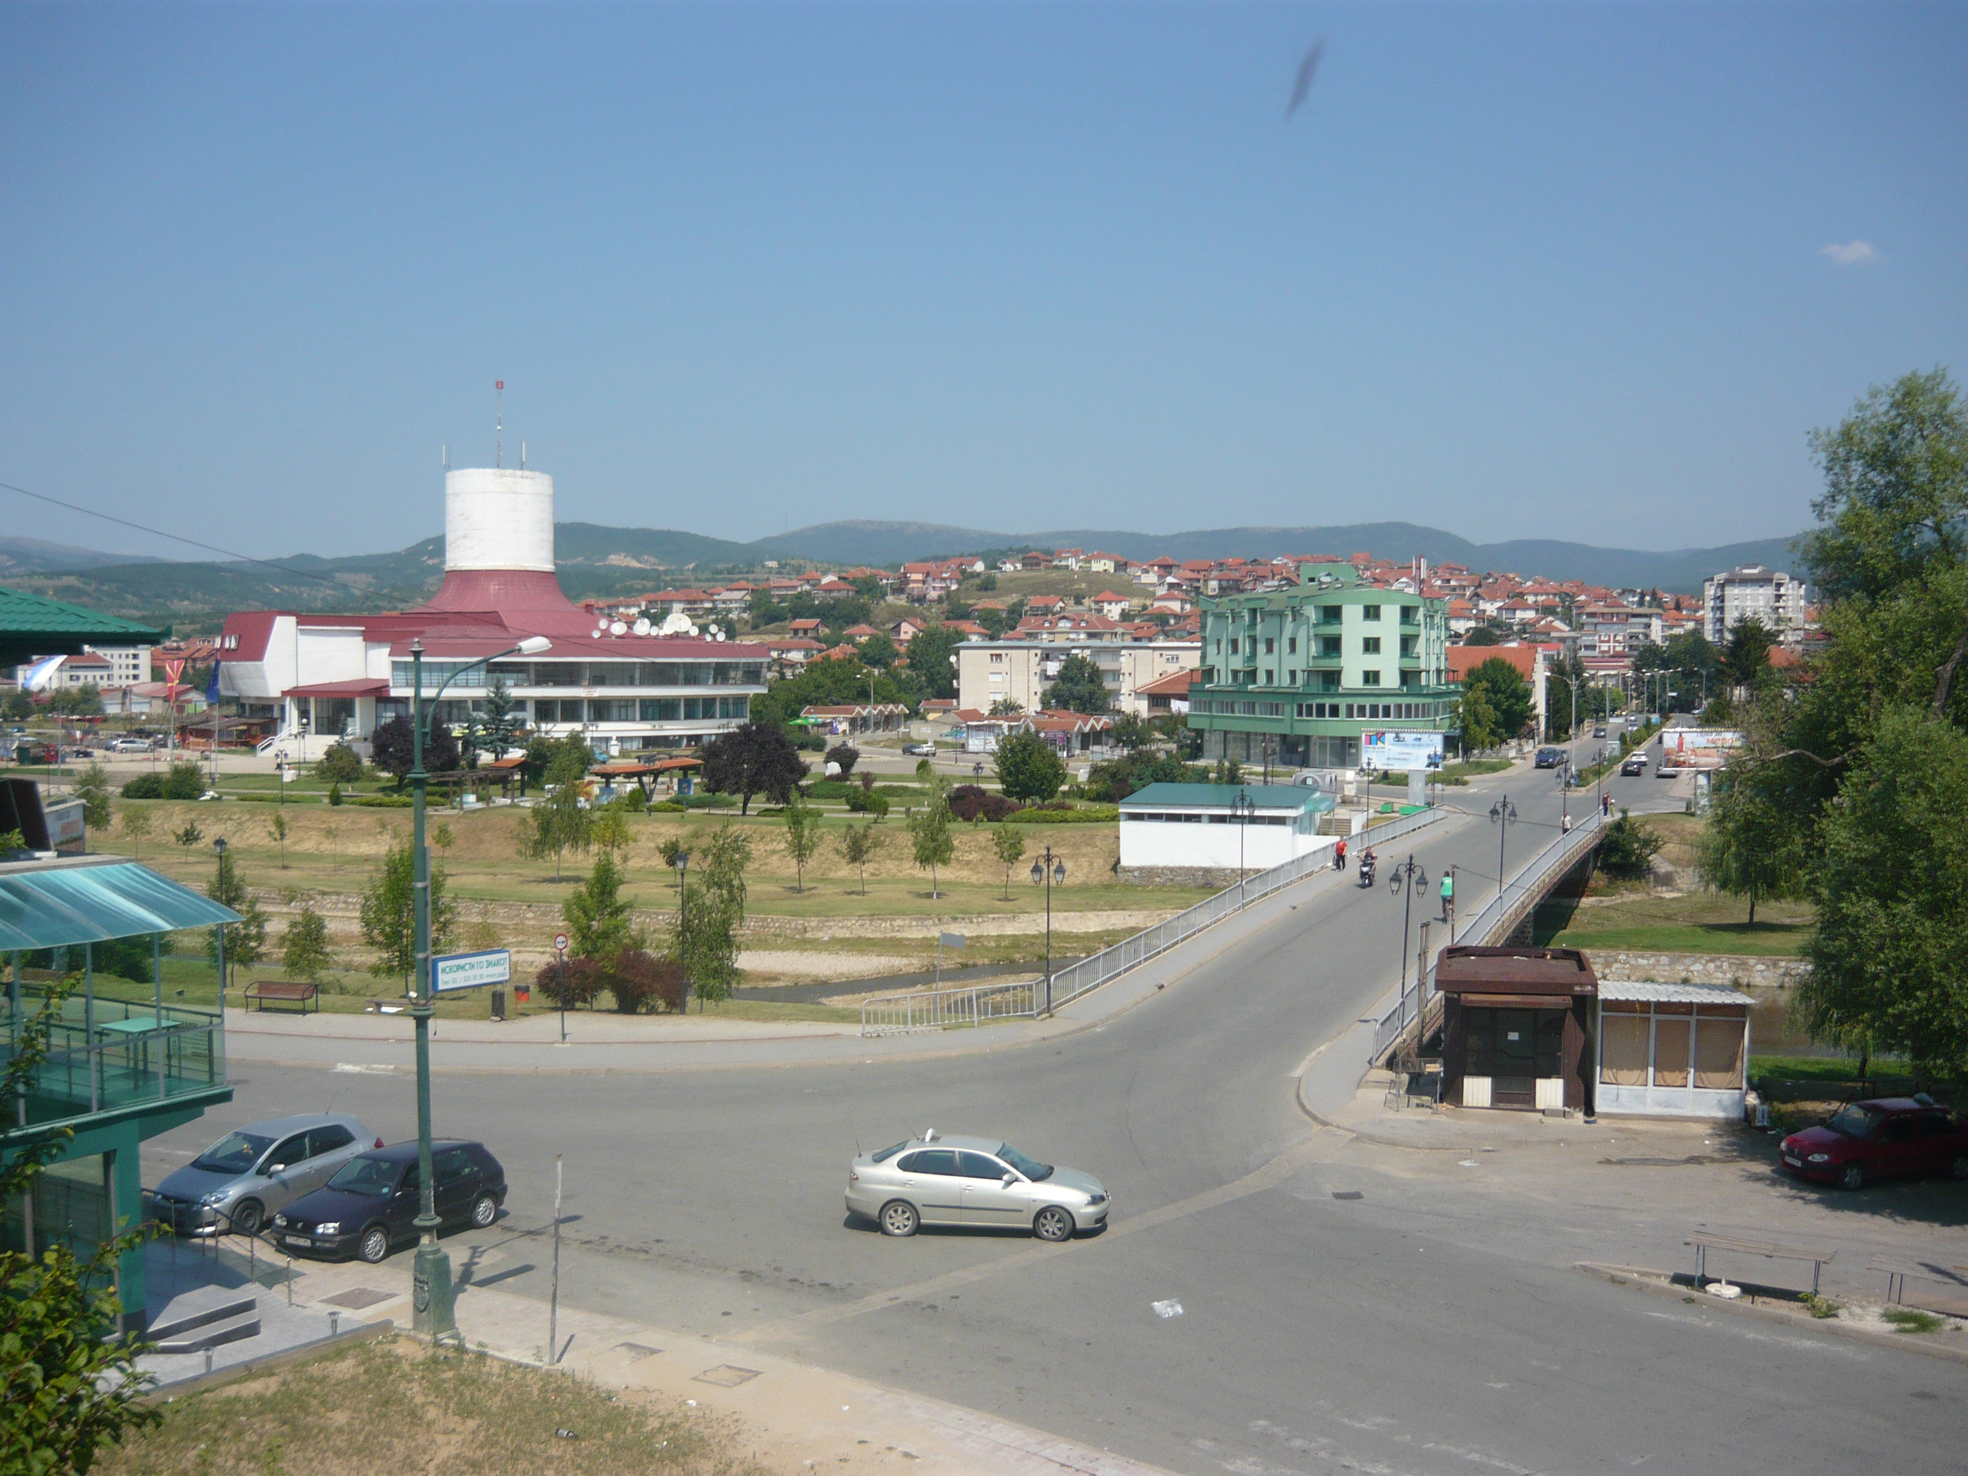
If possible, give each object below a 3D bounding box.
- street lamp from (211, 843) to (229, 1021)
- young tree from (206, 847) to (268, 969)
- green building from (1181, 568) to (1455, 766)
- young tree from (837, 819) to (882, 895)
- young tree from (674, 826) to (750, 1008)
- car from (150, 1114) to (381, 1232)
[{"bbox_3d":[-22.140,5.136,54.500,0.420,4.500,0.420,0,2,0],"label":"street lamp"},{"bbox_3d":[-21.275,5.091,53.289,1.704,3.951,1.704,-1,3,-22],"label":"young tree"},{"bbox_3d":[31.020,-6.755,173.205,20.000,18.373,19.000,0,3,-12],"label":"green building"},{"bbox_3d":[-6.042,5.967,93.916,2.122,3.863,2.122,0,3,-4],"label":"young tree"},{"bbox_3d":[-7.522,5.007,52.000,2.050,5.280,2.050,0,2,0],"label":"young tree"},{"bbox_3d":[-13.084,7.893,34.344,1.760,1.510,4.220,1,2,25],"label":"car"}]

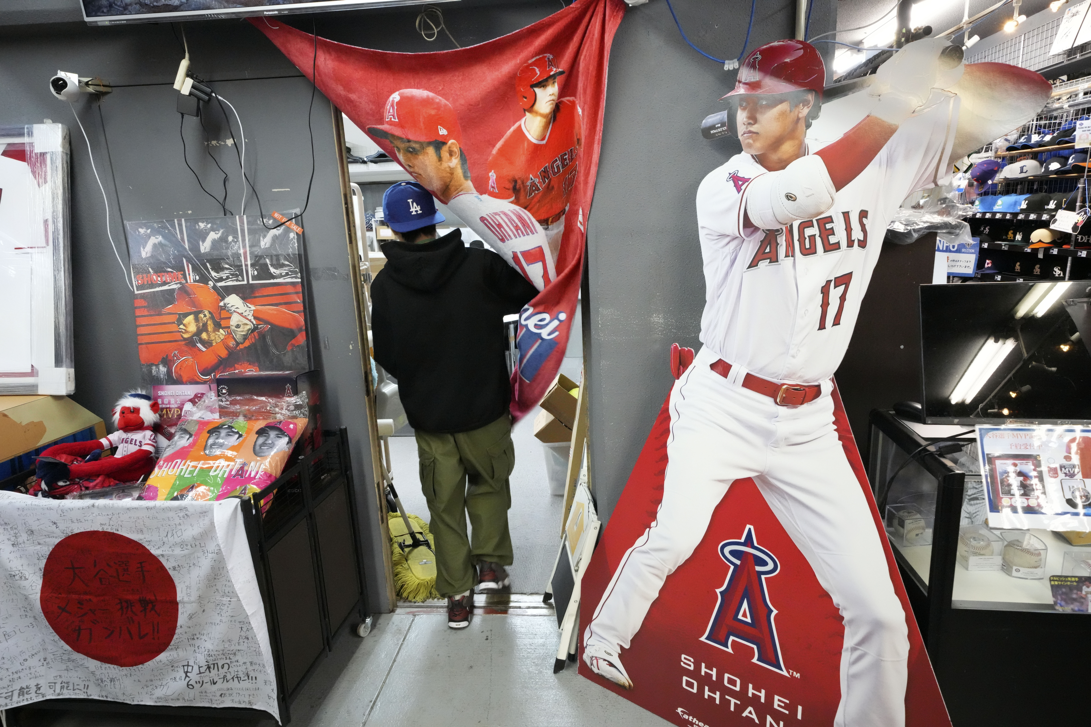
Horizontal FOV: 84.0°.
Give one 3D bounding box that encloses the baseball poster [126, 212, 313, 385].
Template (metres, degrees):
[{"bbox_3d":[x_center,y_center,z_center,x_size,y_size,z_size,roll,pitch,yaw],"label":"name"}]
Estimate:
[{"bbox_3d":[-1.151,-0.181,2.158,0.605,0.670,0.030,-5,0,2],"label":"baseball poster"}]

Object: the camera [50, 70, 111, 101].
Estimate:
[{"bbox_3d":[-1.530,-0.912,1.998,0.080,0.085,0.180,-3,13,-3],"label":"camera"}]

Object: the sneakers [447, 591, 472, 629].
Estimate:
[{"bbox_3d":[-0.346,0.955,2.518,0.097,0.122,0.285,-3,13,-4],"label":"sneakers"}]

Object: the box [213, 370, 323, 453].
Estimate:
[{"bbox_3d":[-0.951,0.202,2.123,0.285,0.330,0.145,0,6,10],"label":"box"}]

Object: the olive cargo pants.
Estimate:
[{"bbox_3d":[-0.317,0.508,2.407,0.380,0.780,0.330,-3,13,0],"label":"olive cargo pants"}]

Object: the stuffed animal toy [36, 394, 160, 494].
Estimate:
[{"bbox_3d":[-1.412,0.257,1.940,0.190,0.260,0.270,1,13,16],"label":"stuffed animal toy"}]

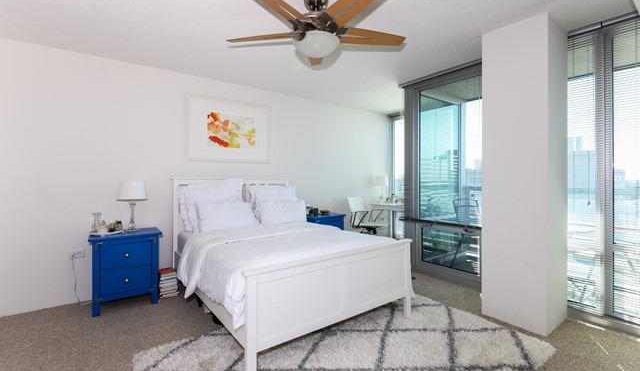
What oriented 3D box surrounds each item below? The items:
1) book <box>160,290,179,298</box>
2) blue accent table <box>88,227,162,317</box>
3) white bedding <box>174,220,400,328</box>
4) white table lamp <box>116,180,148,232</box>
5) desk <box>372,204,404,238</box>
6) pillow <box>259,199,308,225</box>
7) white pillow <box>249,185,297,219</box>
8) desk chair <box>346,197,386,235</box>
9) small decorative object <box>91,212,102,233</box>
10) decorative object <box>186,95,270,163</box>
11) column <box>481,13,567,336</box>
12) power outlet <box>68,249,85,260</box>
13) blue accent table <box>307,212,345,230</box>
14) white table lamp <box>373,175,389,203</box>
[{"bbox_3d":[-1.572,1.109,2.940,0.160,0.037,0.220,0,0,-37],"label":"book"},{"bbox_3d":[-1.834,0.785,2.704,0.549,0.671,0.391,0,1,-36],"label":"blue accent table"},{"bbox_3d":[-0.278,0.685,2.659,1.680,0.500,1.450,0,0,-38],"label":"white bedding"},{"bbox_3d":[-1.848,0.202,2.804,0.265,0.493,0.265,0,1,-36],"label":"white table lamp"},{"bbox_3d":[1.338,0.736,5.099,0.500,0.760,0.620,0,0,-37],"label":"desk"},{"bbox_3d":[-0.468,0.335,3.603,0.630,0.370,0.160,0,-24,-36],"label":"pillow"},{"bbox_3d":[-0.613,0.239,3.681,0.680,0.480,0.200,0,-15,-37],"label":"white pillow"},{"bbox_3d":[0.810,0.659,4.620,0.600,0.920,0.580,0,0,36],"label":"desk chair"},{"bbox_3d":[-2.104,0.352,2.678,0.090,0.186,0.070,0,1,-36],"label":"small decorative object"},{"bbox_3d":[-1.091,-0.668,3.553,1.062,0.770,0.035,0,1,-36],"label":"decorative object"},{"bbox_3d":[1.730,-0.078,2.408,0.482,2.383,0.454,0,1,-36],"label":"column"},{"bbox_3d":[-2.310,0.659,2.702,0.116,0.072,0.012,0,1,-36],"label":"power outlet"},{"bbox_3d":[0.053,0.786,4.171,0.540,0.670,0.380,0,0,-37],"label":"blue accent table"},{"bbox_3d":[1.043,0.067,4.880,0.275,0.484,0.275,0,0,0],"label":"white table lamp"}]

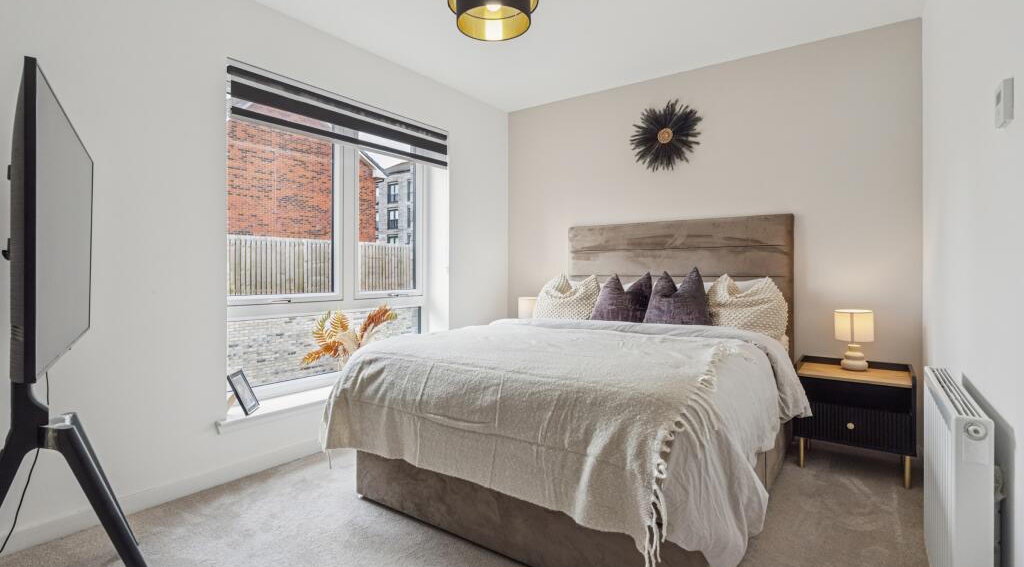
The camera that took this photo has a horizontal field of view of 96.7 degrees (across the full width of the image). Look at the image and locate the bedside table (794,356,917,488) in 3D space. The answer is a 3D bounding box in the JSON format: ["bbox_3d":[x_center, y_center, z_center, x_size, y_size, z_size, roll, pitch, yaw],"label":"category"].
[{"bbox_3d":[1.806,0.697,2.416,0.495,0.538,0.395,1,1,35],"label":"bedside table"}]

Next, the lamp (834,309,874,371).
[{"bbox_3d":[1.835,0.304,2.442,0.172,0.318,0.172,1,1,35],"label":"lamp"}]

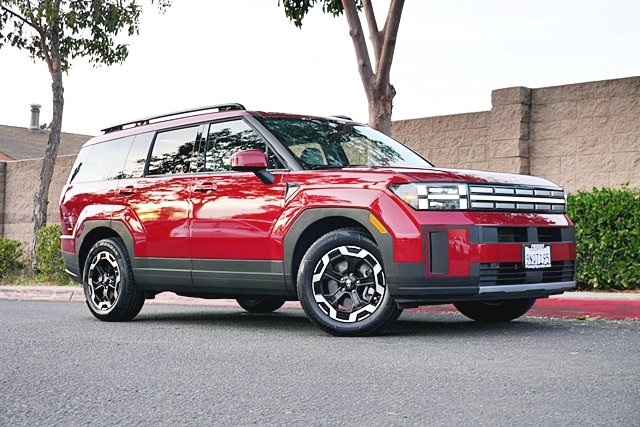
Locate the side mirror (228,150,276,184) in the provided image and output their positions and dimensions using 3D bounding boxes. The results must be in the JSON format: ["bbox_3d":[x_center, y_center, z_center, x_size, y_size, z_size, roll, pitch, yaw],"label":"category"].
[{"bbox_3d":[-0.480,-0.341,6.997,0.180,0.250,0.270,-3,-3,44],"label":"side mirror"}]

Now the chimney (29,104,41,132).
[{"bbox_3d":[-8.317,-2.785,28.000,0.330,0.800,0.330,-1,-2,-16],"label":"chimney"}]

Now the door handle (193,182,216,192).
[{"bbox_3d":[-0.896,-0.203,7.495,0.250,0.060,0.060,-3,-4,43],"label":"door handle"}]

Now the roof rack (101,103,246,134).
[{"bbox_3d":[-1.301,-0.810,8.313,1.990,0.085,0.070,-3,-4,43],"label":"roof rack"}]

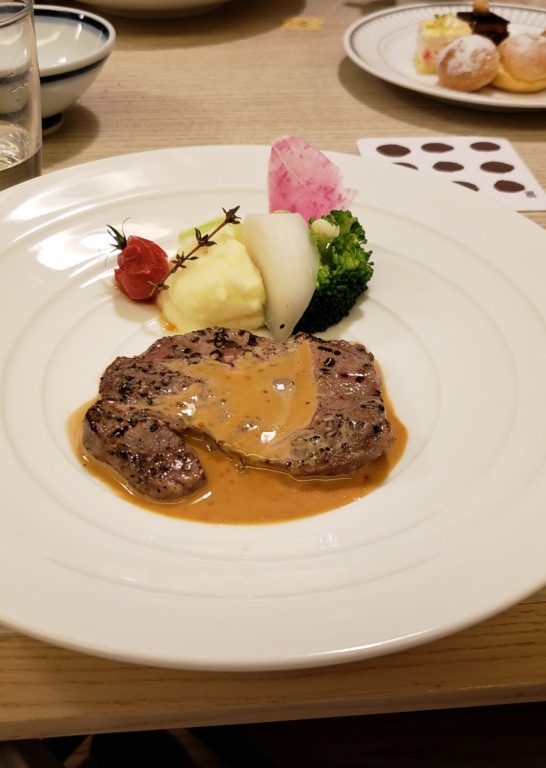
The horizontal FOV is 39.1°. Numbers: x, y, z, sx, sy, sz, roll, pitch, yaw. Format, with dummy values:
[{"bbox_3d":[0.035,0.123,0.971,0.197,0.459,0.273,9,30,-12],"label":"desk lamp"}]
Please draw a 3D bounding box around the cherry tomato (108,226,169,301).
[{"bbox_3d":[-0.053,-0.046,0.303,0.024,0.026,0.024,2,41,0],"label":"cherry tomato"}]

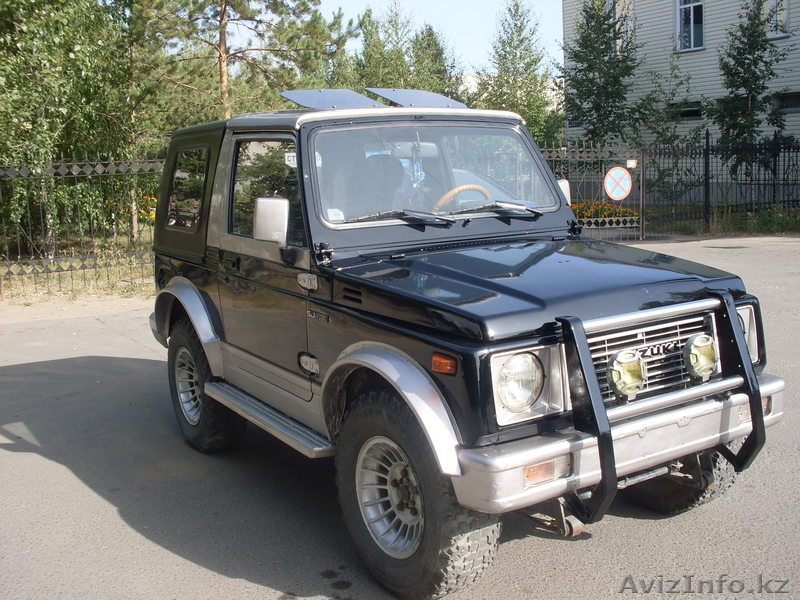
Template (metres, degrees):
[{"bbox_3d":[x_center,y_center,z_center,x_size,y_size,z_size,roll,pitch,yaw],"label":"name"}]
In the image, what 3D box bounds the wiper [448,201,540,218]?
[{"bbox_3d":[0.429,-0.396,3.843,0.480,0.075,0.050,-8,-3,-32],"label":"wiper"}]

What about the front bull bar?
[{"bbox_3d":[0.874,0.334,2.877,0.770,0.650,0.265,-8,10,-32],"label":"front bull bar"}]

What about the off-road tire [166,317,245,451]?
[{"bbox_3d":[-1.035,0.448,4.712,0.215,0.720,0.720,-8,10,-31],"label":"off-road tire"}]

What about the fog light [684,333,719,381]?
[{"bbox_3d":[0.981,0.189,2.868,0.150,0.160,0.090,-8,10,-31],"label":"fog light"}]

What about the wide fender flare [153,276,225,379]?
[{"bbox_3d":[-1.112,0.104,4.599,0.095,0.470,0.980,-8,10,-31],"label":"wide fender flare"}]

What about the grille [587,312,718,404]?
[{"bbox_3d":[0.821,0.198,2.930,0.710,0.220,0.060,-8,4,-32],"label":"grille"}]

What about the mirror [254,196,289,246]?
[{"bbox_3d":[-0.505,-0.313,3.446,0.125,0.175,0.065,-6,10,-24],"label":"mirror"}]

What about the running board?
[{"bbox_3d":[-0.591,0.503,3.846,0.140,0.060,1.200,-8,10,-31],"label":"running board"}]

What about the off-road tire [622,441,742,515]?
[{"bbox_3d":[1.074,0.515,3.637,0.215,0.720,0.720,-8,10,-34],"label":"off-road tire"}]

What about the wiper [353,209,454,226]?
[{"bbox_3d":[0.016,-0.338,3.585,0.470,0.075,0.050,-8,-3,-32],"label":"wiper"}]

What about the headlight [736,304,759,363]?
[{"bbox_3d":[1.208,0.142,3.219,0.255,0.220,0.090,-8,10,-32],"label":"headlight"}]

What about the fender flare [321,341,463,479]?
[{"bbox_3d":[-0.040,0.370,2.978,0.120,0.420,0.780,-8,10,-32],"label":"fender flare"}]

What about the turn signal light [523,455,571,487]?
[{"bbox_3d":[0.427,0.504,2.563,0.175,0.068,0.045,-8,10,-31],"label":"turn signal light"}]

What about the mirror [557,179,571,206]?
[{"bbox_3d":[0.758,-0.463,4.195,0.140,0.205,0.080,-8,10,-31],"label":"mirror"}]

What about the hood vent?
[{"bbox_3d":[-0.165,-0.016,3.049,0.020,0.052,0.130,-8,10,-31],"label":"hood vent"}]

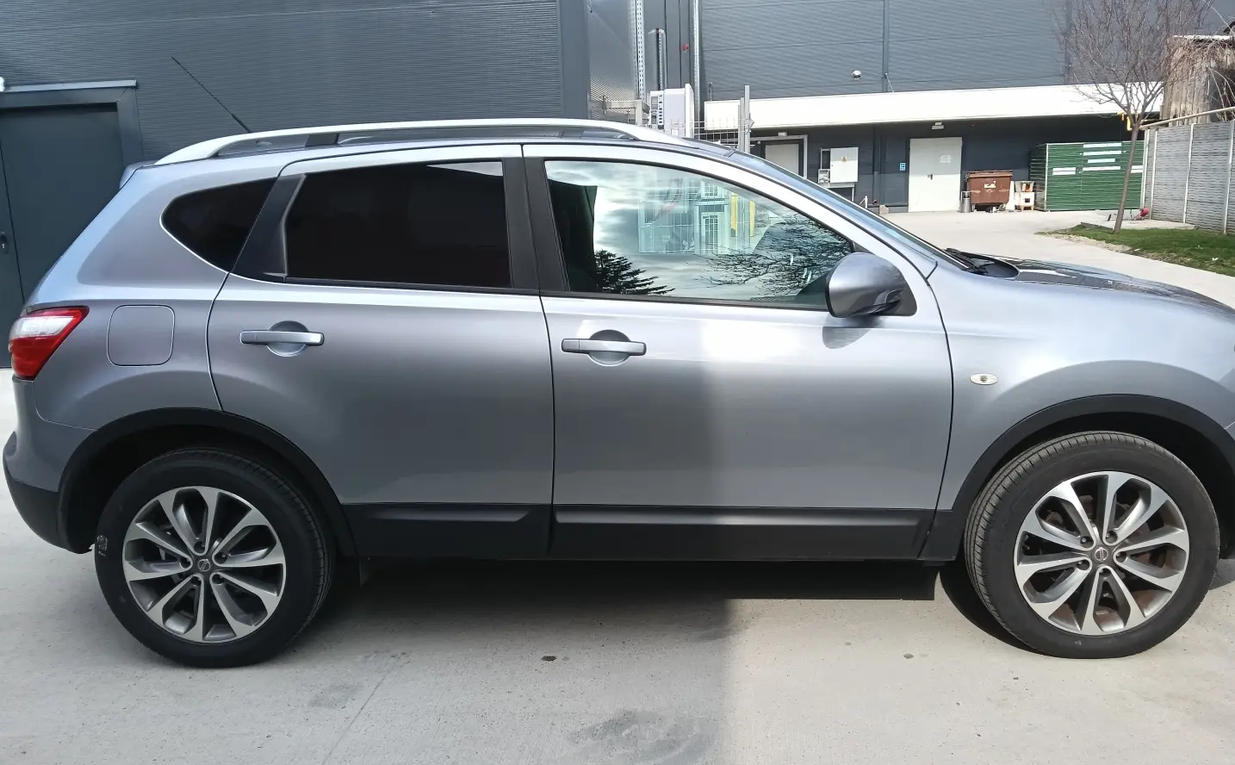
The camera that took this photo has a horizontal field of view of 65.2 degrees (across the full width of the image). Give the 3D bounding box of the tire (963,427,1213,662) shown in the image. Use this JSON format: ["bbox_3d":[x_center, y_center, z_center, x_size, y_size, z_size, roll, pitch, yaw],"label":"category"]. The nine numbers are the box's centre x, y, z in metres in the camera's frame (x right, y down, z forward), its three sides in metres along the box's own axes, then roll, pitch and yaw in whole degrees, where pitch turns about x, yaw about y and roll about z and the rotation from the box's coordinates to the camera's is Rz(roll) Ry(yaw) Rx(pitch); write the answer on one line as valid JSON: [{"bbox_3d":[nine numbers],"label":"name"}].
[{"bbox_3d":[1.395,0.474,2.872,0.680,0.675,0.220,-1,10,2],"label":"tire"}]

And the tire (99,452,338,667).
[{"bbox_3d":[-1.232,0.526,2.978,0.680,0.675,0.220,-1,10,2],"label":"tire"}]

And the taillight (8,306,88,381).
[{"bbox_3d":[-1.727,-0.127,2.939,0.400,0.220,0.280,-1,10,2],"label":"taillight"}]

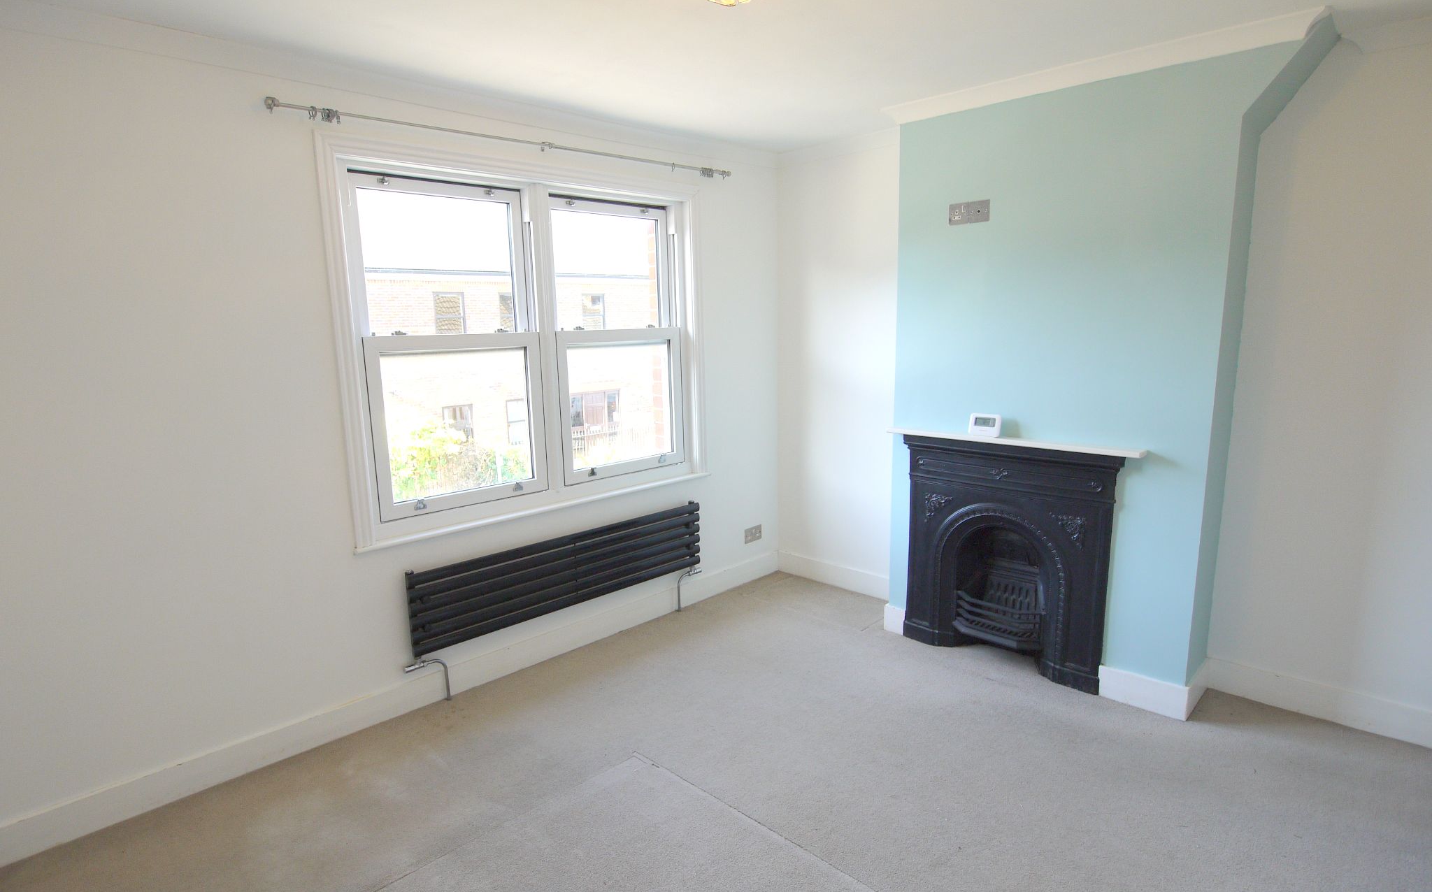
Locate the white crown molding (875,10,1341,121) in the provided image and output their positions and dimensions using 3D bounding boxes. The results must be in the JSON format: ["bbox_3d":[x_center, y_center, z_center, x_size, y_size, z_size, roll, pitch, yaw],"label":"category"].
[{"bbox_3d":[1.300,-1.369,2.784,1.510,0.067,0.065,8,13,42],"label":"white crown molding"}]

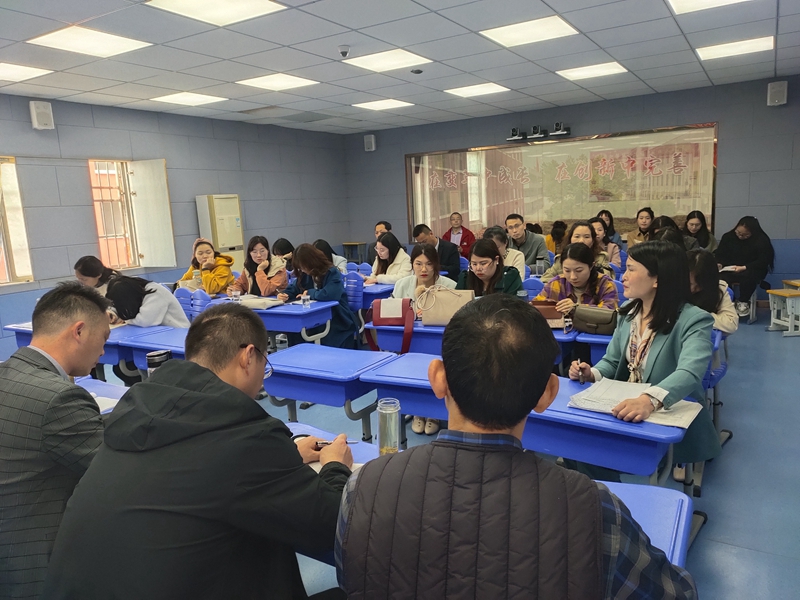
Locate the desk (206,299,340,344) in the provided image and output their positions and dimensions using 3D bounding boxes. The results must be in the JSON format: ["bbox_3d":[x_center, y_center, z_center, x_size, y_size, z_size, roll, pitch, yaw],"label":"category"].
[{"bbox_3d":[-1.027,0.400,4.425,1.100,0.760,0.440,4,13,31],"label":"desk"}]

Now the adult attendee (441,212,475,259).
[{"bbox_3d":[0.817,-0.551,7.381,0.520,1.310,0.720,2,12,24],"label":"adult attendee"}]

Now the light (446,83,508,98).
[{"bbox_3d":[0.850,-2.306,5.807,0.600,0.050,0.600,4,13,32],"label":"light"}]

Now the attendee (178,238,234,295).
[{"bbox_3d":[-1.667,0.083,4.630,0.500,1.220,0.700,2,11,24],"label":"attendee"}]

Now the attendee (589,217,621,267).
[{"bbox_3d":[1.943,-0.191,5.146,0.480,1.210,0.700,4,13,34],"label":"attendee"}]

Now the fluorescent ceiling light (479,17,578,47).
[{"bbox_3d":[0.928,-1.932,3.782,0.570,0.070,0.550,4,13,34],"label":"fluorescent ceiling light"}]

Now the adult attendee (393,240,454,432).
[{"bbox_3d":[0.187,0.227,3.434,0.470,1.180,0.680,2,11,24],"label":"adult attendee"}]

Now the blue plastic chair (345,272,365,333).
[{"bbox_3d":[-0.538,0.259,4.627,0.400,0.870,0.460,4,13,32],"label":"blue plastic chair"}]

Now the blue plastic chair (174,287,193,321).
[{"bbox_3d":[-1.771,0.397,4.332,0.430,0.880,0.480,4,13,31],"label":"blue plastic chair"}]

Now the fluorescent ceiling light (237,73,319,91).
[{"bbox_3d":[-1.128,-2.038,4.941,0.600,0.050,0.600,4,13,32],"label":"fluorescent ceiling light"}]

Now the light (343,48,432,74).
[{"bbox_3d":[-0.098,-1.974,4.352,0.600,0.050,0.600,4,13,32],"label":"light"}]

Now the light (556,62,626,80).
[{"bbox_3d":[1.863,-2.226,5.139,0.600,0.050,0.600,4,13,32],"label":"light"}]

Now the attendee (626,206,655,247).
[{"bbox_3d":[2.773,-0.408,6.139,0.470,1.272,0.650,4,13,32],"label":"attendee"}]

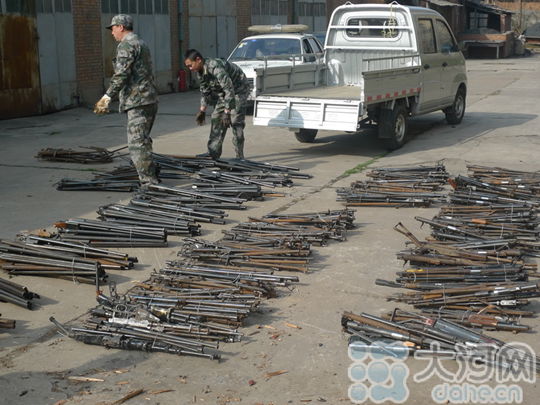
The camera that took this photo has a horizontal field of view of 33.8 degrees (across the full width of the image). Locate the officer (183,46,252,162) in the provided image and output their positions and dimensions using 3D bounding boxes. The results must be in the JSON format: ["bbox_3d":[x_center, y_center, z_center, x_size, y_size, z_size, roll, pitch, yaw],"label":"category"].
[{"bbox_3d":[-0.644,-1.214,11.032,0.740,1.330,0.530,-6,13,-27],"label":"officer"}]

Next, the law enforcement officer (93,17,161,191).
[{"bbox_3d":[-1.463,-1.043,9.178,0.640,1.750,0.530,1,12,7],"label":"law enforcement officer"}]

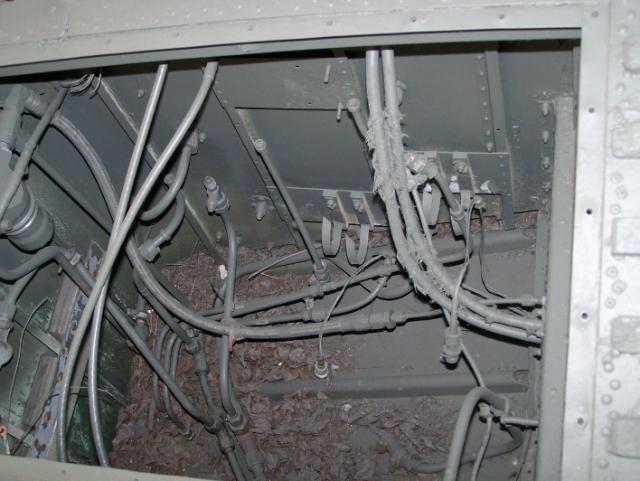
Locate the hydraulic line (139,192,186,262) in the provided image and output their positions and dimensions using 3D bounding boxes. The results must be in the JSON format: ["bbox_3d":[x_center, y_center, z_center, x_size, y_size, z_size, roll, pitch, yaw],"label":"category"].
[{"bbox_3d":[-0.235,-0.021,1.440,0.042,0.040,0.107,32,112,0],"label":"hydraulic line"}]

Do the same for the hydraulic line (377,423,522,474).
[{"bbox_3d":[0.163,0.265,1.205,0.195,0.035,0.062,-9,55,28],"label":"hydraulic line"}]

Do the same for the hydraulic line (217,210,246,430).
[{"bbox_3d":[-0.133,0.120,1.420,0.040,0.060,0.325,-2,90,0],"label":"hydraulic line"}]

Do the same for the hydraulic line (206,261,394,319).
[{"bbox_3d":[-0.037,0.082,1.440,0.328,0.028,0.028,-13,55,21],"label":"hydraulic line"}]

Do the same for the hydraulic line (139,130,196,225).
[{"bbox_3d":[-0.216,-0.093,1.370,0.042,0.139,0.045,35,25,0],"label":"hydraulic line"}]

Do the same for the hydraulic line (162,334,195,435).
[{"bbox_3d":[-0.224,0.228,1.490,0.036,0.050,0.157,-7,83,0],"label":"hydraulic line"}]

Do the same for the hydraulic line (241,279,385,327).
[{"bbox_3d":[-0.015,0.098,1.430,0.239,0.030,0.038,-11,55,25],"label":"hydraulic line"}]

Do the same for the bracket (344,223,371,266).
[{"bbox_3d":[0.056,0.006,1.420,0.036,0.075,0.020,2,58,15],"label":"bracket"}]

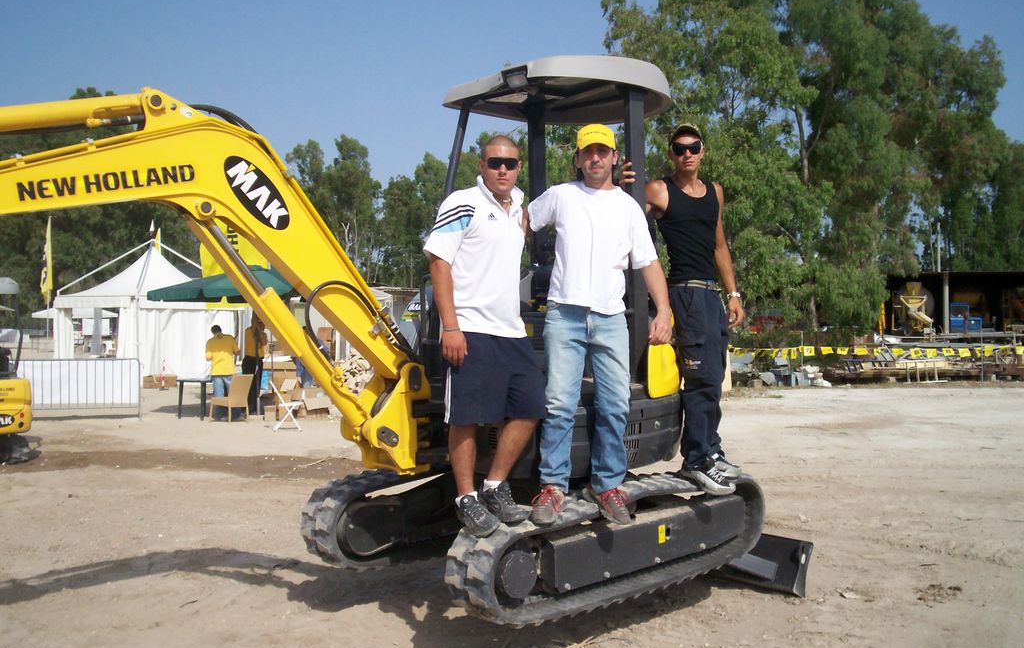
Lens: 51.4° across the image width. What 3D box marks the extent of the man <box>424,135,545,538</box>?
[{"bbox_3d":[-0.114,0.011,4.770,0.560,1.710,0.450,0,-1,-24],"label":"man"}]

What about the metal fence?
[{"bbox_3d":[-7.770,1.169,19.000,2.400,1.080,0.350,0,-1,-12],"label":"metal fence"}]

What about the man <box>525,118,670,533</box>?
[{"bbox_3d":[0.409,-0.035,4.920,0.660,1.770,0.440,0,-1,-5],"label":"man"}]

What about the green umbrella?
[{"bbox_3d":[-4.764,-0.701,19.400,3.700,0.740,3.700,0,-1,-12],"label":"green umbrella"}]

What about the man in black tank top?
[{"bbox_3d":[0.902,-0.104,5.380,0.580,1.810,0.460,0,-1,-9],"label":"man in black tank top"}]

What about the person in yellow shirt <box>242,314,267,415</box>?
[{"bbox_3d":[-4.703,0.764,19.600,0.420,1.800,0.500,0,-1,-21],"label":"person in yellow shirt"}]

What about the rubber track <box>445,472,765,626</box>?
[{"bbox_3d":[0.536,1.058,5.247,1.930,0.497,0.283,-3,2,-40],"label":"rubber track"}]

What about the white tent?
[{"bbox_3d":[-10.941,-0.290,32.500,4.000,4.500,4.000,-1,-1,35],"label":"white tent"}]

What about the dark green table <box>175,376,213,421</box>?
[{"bbox_3d":[-5.555,1.377,19.300,0.800,0.740,0.800,1,-1,-40],"label":"dark green table"}]

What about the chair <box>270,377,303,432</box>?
[{"bbox_3d":[-3.507,1.270,16.600,0.500,0.820,0.430,0,-1,-12],"label":"chair"}]

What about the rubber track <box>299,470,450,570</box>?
[{"bbox_3d":[-0.305,1.051,6.256,1.930,0.497,0.283,-3,2,-40],"label":"rubber track"}]

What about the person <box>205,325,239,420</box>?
[{"bbox_3d":[-5.210,0.870,19.100,0.580,1.690,0.420,0,-1,-7],"label":"person"}]

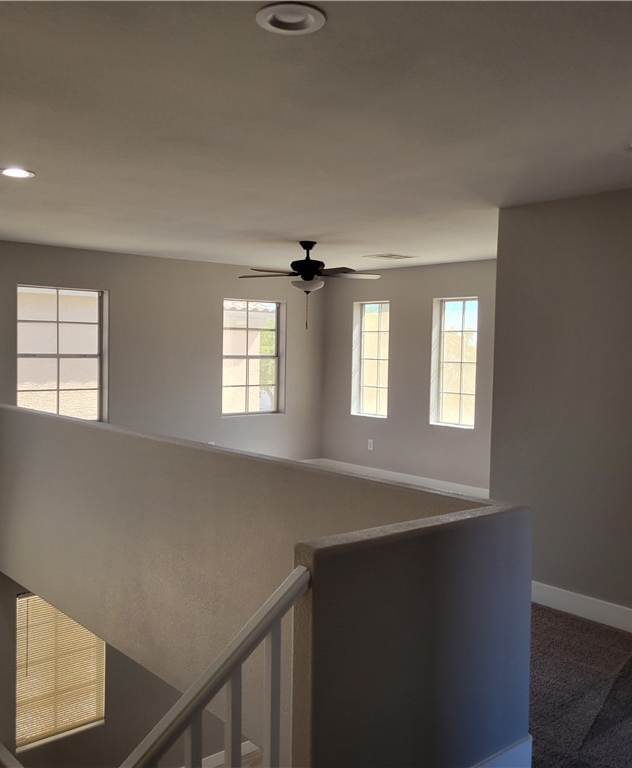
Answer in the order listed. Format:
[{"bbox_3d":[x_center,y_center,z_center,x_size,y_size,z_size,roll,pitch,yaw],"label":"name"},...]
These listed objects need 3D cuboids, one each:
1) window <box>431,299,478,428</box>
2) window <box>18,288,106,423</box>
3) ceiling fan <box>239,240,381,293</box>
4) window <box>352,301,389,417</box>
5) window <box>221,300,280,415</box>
[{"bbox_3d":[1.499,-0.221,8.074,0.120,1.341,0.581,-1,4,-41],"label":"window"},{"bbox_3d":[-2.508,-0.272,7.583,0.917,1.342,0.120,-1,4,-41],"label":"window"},{"bbox_3d":[-0.066,-1.010,6.694,1.290,0.440,1.290,-1,4,-41],"label":"ceiling fan"},{"bbox_3d":[0.694,-0.283,9.010,0.120,1.341,0.592,-1,4,-41],"label":"window"},{"bbox_3d":[-0.760,-0.301,9.084,0.902,1.342,0.120,-1,4,-41],"label":"window"}]

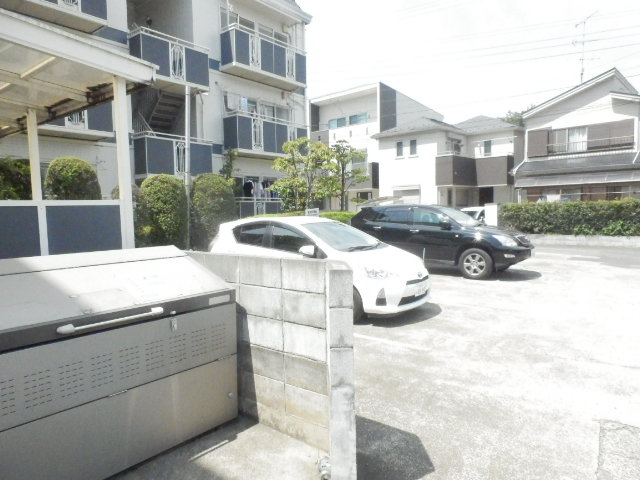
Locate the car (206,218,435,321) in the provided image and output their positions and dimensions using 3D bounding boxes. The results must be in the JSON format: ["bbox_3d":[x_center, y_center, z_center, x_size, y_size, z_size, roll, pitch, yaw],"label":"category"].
[{"bbox_3d":[-0.099,0.376,7.529,3.995,1.445,1.695,2,5,35],"label":"car"}]

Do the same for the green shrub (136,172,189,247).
[{"bbox_3d":[-3.183,-0.307,8.998,1.050,2.030,1.050,2,5,38],"label":"green shrub"}]

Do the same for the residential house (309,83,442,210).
[{"bbox_3d":[4.362,-5.808,33.966,6.500,9.700,8.400,3,6,43],"label":"residential house"}]

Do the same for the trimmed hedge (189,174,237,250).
[{"bbox_3d":[-2.387,-0.420,9.994,1.050,2.080,1.050,2,5,38],"label":"trimmed hedge"}]

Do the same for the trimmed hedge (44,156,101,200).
[{"bbox_3d":[-4.119,-0.260,7.396,0.980,2.210,0.980,2,5,38],"label":"trimmed hedge"}]

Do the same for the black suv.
[{"bbox_3d":[3.009,-0.074,11.511,4.735,1.680,1.845,3,6,42],"label":"black suv"}]

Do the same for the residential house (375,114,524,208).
[{"bbox_3d":[8.381,-4.154,27.075,7.350,7.300,8.600,3,6,41],"label":"residential house"}]

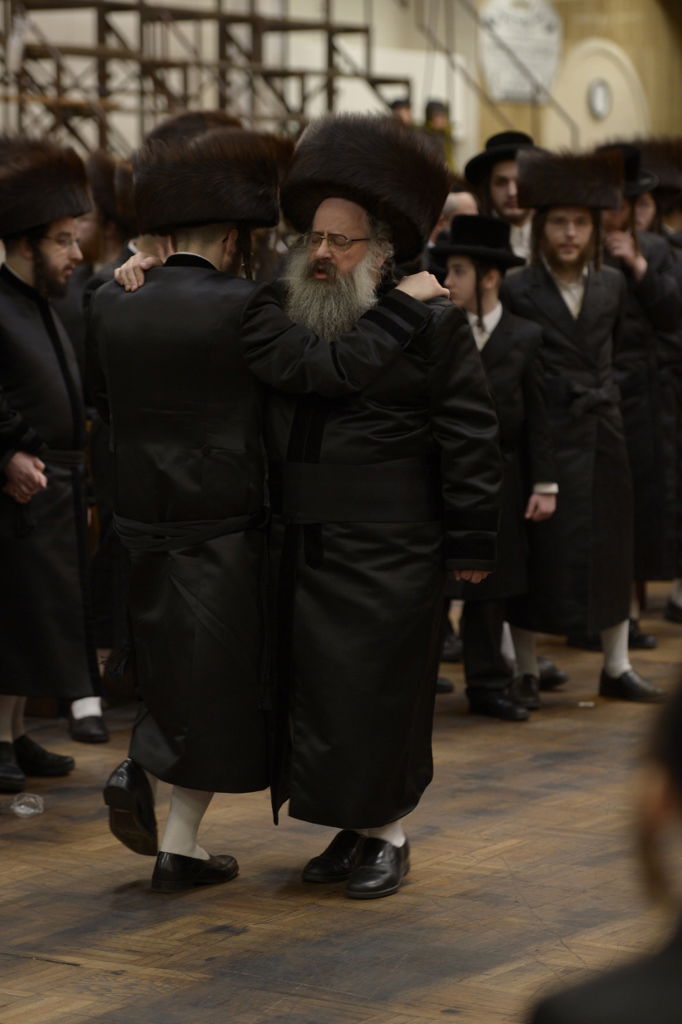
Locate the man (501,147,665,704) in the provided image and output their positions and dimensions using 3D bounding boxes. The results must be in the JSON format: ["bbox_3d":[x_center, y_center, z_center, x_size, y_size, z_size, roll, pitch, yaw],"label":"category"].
[{"bbox_3d":[0.799,-0.286,10.832,0.540,1.800,0.420,-1,5,-10],"label":"man"}]

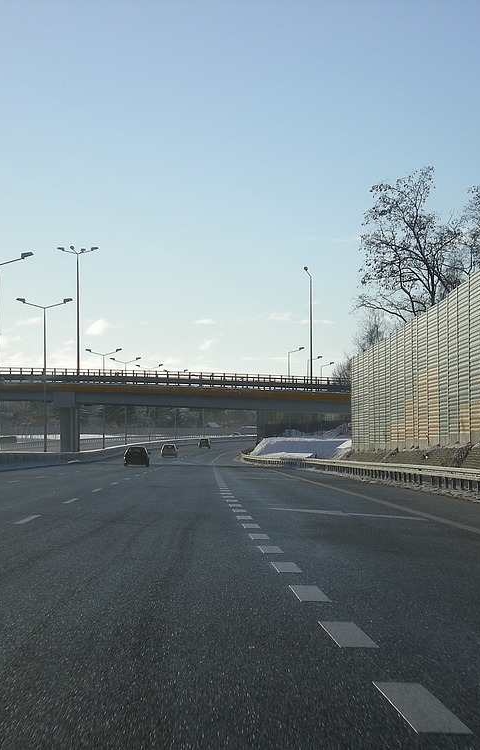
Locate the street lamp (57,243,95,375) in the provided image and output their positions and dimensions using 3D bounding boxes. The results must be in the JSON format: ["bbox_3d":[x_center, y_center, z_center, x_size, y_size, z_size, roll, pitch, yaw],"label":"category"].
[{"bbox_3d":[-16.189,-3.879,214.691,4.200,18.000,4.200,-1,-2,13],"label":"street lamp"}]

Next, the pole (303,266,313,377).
[{"bbox_3d":[6.622,-4.299,206.788,0.400,12.330,2.200,-1,-2,18],"label":"pole"}]

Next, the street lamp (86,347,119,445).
[{"bbox_3d":[-16.541,3.392,260.774,4.400,13.140,0.400,0,-2,0],"label":"street lamp"}]

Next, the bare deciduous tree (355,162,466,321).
[{"bbox_3d":[10.057,-3.627,123.711,7.000,16.830,6.800,0,-2,0],"label":"bare deciduous tree"}]

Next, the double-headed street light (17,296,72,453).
[{"bbox_3d":[-15.413,0.350,169.078,4.500,12.900,0.400,0,-2,-1],"label":"double-headed street light"}]

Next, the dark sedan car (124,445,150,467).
[{"bbox_3d":[-7.210,5.756,151.000,1.740,1.460,4.200,0,-2,-1],"label":"dark sedan car"}]

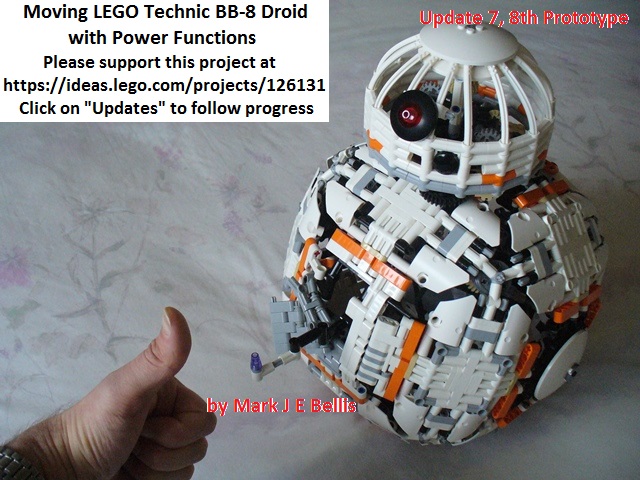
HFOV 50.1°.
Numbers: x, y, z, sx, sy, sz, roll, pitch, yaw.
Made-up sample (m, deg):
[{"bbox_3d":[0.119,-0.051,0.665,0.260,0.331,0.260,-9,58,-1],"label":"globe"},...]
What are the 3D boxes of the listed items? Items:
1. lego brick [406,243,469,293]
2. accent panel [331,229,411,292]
[{"bbox_3d":[0.082,0.024,0.459,0.039,0.024,0.012,37,11,30],"label":"lego brick"},{"bbox_3d":[0.037,0.014,0.493,0.072,0.008,0.008,37,11,31],"label":"accent panel"}]

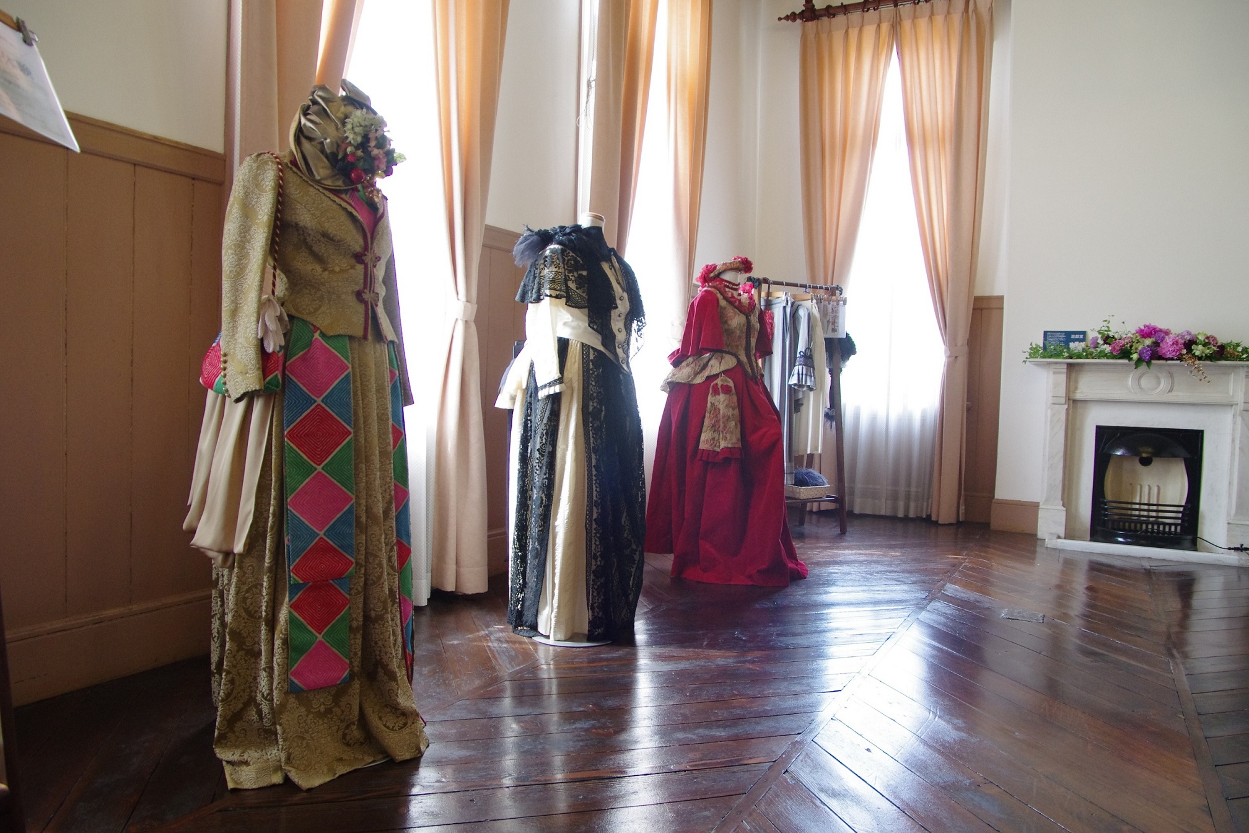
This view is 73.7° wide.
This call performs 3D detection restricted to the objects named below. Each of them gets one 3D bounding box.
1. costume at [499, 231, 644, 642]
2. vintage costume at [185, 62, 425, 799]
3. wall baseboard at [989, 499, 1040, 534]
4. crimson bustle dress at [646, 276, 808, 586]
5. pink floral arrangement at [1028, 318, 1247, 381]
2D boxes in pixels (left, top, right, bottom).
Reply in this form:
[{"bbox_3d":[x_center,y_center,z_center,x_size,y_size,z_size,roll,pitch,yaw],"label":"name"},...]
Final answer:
[{"bbox_3d":[-0.181,0.044,2.973,0.560,1.420,0.500,3,3,35],"label":"costume"},{"bbox_3d":[-0.769,-0.002,2.051,0.600,1.570,0.560,3,3,32],"label":"vintage costume"},{"bbox_3d":[2.512,0.647,5.360,0.285,0.200,0.030,3,2,25],"label":"wall baseboard"},{"bbox_3d":[0.504,0.036,4.064,0.700,1.410,0.800,0,3,-40],"label":"crimson bustle dress"},{"bbox_3d":[3.081,-0.398,4.921,1.220,0.356,0.250,3,2,25],"label":"pink floral arrangement"}]

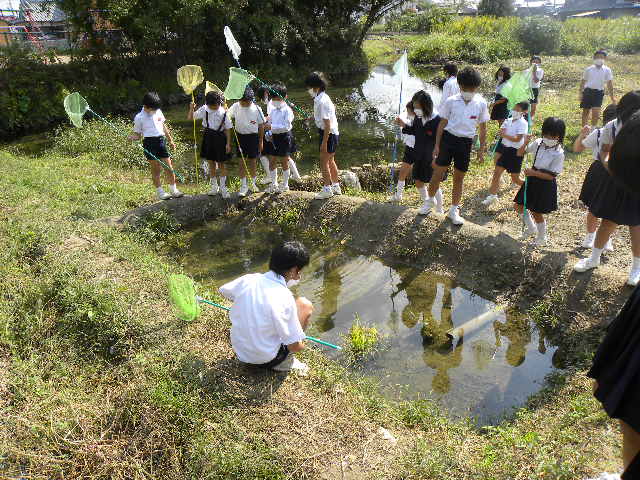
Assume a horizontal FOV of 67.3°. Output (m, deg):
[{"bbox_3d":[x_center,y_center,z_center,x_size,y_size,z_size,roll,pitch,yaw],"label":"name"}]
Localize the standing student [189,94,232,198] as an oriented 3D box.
[{"bbox_3d":[-1.201,-1.039,5.290,0.460,1.150,0.320,-5,23,-8],"label":"standing student"}]

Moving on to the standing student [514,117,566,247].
[{"bbox_3d":[1.971,-0.511,4.256,0.400,1.129,0.370,17,31,36],"label":"standing student"}]

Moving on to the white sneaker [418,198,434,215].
[{"bbox_3d":[1.067,-0.324,4.796,0.085,0.100,0.215,16,30,34],"label":"white sneaker"}]

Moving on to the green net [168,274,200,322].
[{"bbox_3d":[-0.912,0.393,3.233,0.260,0.290,0.160,15,28,34],"label":"green net"}]

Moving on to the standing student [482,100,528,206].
[{"bbox_3d":[2.046,-0.940,5.313,0.480,1.110,0.420,-20,29,-38],"label":"standing student"}]

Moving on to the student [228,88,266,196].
[{"bbox_3d":[-0.829,-1.156,5.613,0.390,1.281,0.280,-5,25,-5],"label":"student"}]

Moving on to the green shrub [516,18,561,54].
[{"bbox_3d":[8.923,-8.272,19.541,2.000,1.750,1.900,-2,25,0],"label":"green shrub"}]

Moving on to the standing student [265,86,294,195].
[{"bbox_3d":[-0.477,-1.224,5.738,0.360,1.273,0.300,-2,25,0],"label":"standing student"}]

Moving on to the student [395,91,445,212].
[{"bbox_3d":[0.981,-0.866,4.755,0.440,1.150,0.400,10,25,25],"label":"student"}]

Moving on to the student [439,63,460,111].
[{"bbox_3d":[1.808,-1.841,6.835,0.280,1.260,0.380,15,30,33],"label":"student"}]

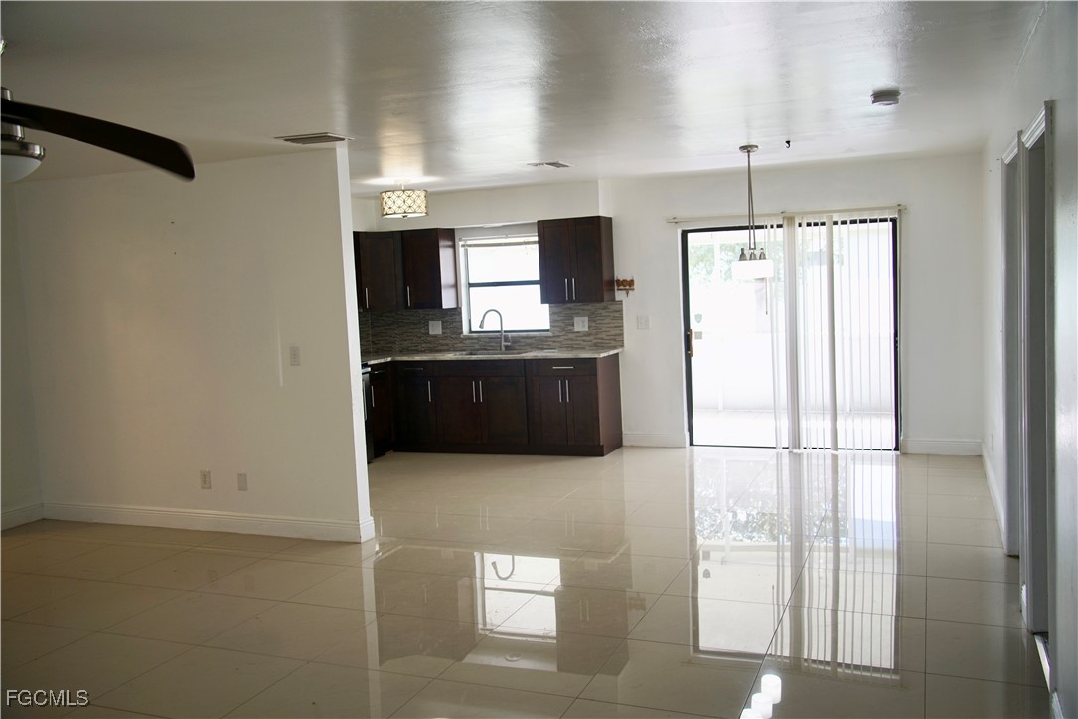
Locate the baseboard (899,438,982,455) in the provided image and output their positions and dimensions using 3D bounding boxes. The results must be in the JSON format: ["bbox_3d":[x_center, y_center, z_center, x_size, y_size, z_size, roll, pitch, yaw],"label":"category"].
[{"bbox_3d":[3.303,0.721,7.639,0.610,0.132,0.018,-1,5,23],"label":"baseboard"}]

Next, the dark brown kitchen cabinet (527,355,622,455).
[{"bbox_3d":[0.325,0.404,8.493,0.691,0.883,0.606,-1,5,23],"label":"dark brown kitchen cabinet"}]

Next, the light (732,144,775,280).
[{"bbox_3d":[1.479,-1.021,6.451,0.146,0.922,0.759,-1,5,23],"label":"light"}]

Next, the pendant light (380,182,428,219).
[{"bbox_3d":[-1.094,-1.302,7.553,0.394,0.293,0.394,-3,5,0],"label":"pendant light"}]

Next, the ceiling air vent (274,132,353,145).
[{"bbox_3d":[-1.277,-1.254,5.296,0.338,0.024,0.284,-1,5,23],"label":"ceiling air vent"}]

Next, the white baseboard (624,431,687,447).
[{"bbox_3d":[1.061,0.743,8.540,0.622,0.135,0.016,-1,5,23],"label":"white baseboard"}]

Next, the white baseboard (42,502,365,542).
[{"bbox_3d":[-2.344,1.078,6.229,2.715,0.130,0.018,-1,5,23],"label":"white baseboard"}]

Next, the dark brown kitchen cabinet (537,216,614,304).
[{"bbox_3d":[0.351,-0.901,8.553,0.609,0.769,0.330,-1,5,23],"label":"dark brown kitchen cabinet"}]

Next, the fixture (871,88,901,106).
[{"bbox_3d":[1.798,-1.349,4.803,0.154,0.052,0.154,-1,5,23],"label":"fixture"}]

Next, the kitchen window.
[{"bbox_3d":[-0.314,-0.738,9.090,0.927,0.954,0.120,-1,5,23],"label":"kitchen window"}]

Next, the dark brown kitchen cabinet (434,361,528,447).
[{"bbox_3d":[-0.425,0.381,8.854,0.930,0.805,0.590,-1,5,23],"label":"dark brown kitchen cabinet"}]

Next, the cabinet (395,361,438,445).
[{"bbox_3d":[-1.075,0.403,9.080,0.470,0.840,0.606,-1,5,23],"label":"cabinet"}]

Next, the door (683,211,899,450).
[{"bbox_3d":[2.167,-0.198,8.066,1.803,1.977,0.110,-1,5,23],"label":"door"}]

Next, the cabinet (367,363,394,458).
[{"bbox_3d":[-1.750,0.473,8.847,0.605,0.876,0.364,-1,5,23],"label":"cabinet"}]

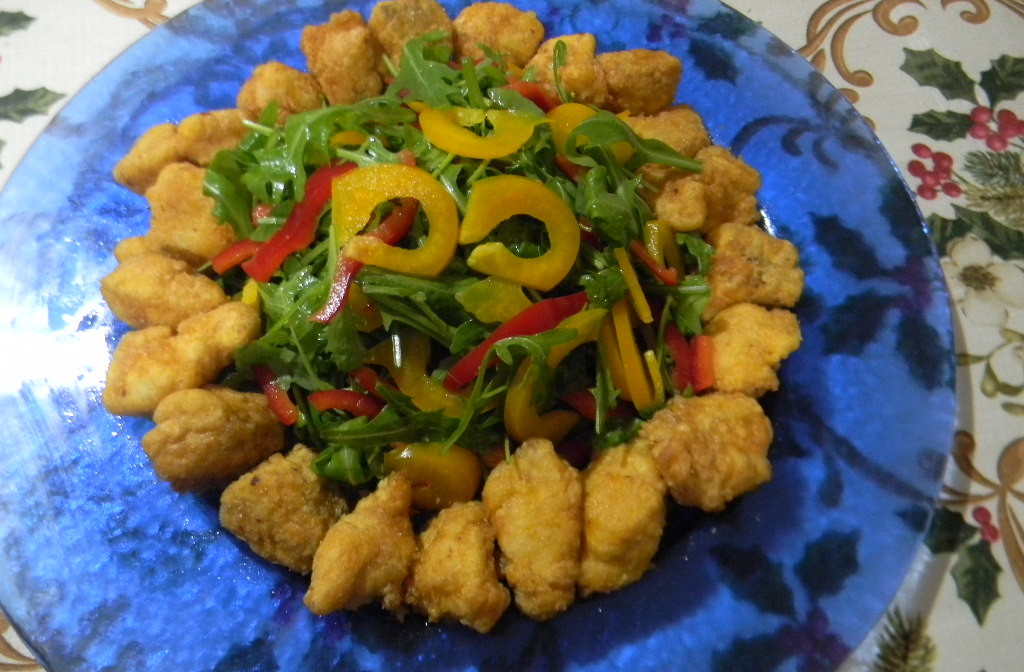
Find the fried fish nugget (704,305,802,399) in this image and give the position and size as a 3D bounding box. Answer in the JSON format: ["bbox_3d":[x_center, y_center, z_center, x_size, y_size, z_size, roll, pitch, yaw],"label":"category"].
[{"bbox_3d":[0.089,0.005,0.308,0.035,0.027,0.034,0,63,-1],"label":"fried fish nugget"}]

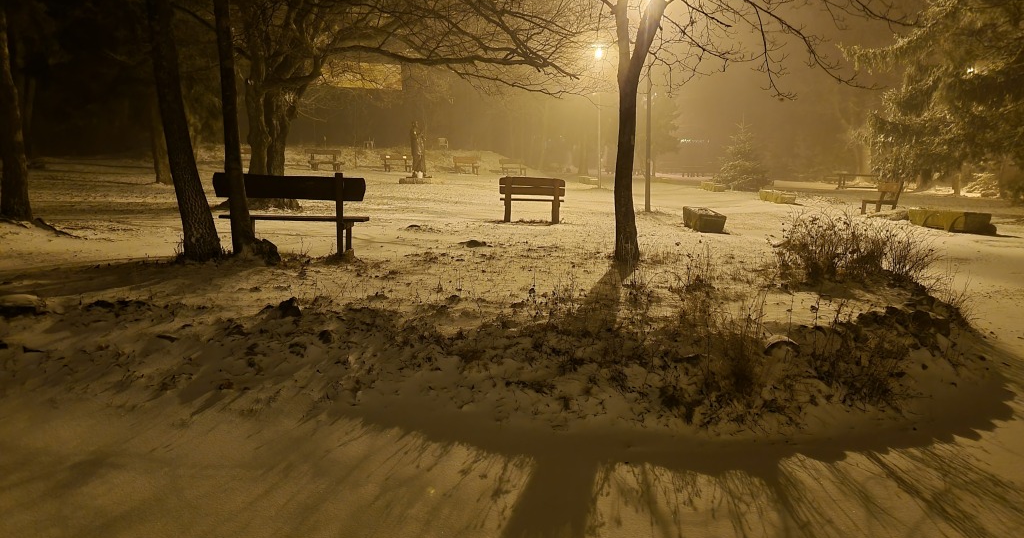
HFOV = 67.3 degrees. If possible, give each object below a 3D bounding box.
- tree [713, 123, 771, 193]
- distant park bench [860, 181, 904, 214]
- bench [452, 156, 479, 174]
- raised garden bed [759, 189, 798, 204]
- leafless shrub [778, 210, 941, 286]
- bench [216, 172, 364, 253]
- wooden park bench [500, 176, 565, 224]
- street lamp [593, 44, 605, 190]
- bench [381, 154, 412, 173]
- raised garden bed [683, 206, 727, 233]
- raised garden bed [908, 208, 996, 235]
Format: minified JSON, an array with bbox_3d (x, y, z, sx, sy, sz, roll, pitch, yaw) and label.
[{"bbox_3d":[9.250,-4.505,30.804,2.200,2.750,2.200,0,8,0],"label":"tree"},{"bbox_3d":[10.089,-1.970,20.937,0.600,0.890,1.600,1,8,10],"label":"distant park bench"},{"bbox_3d":[-2.170,-5.068,37.437,1.450,0.880,0.600,-5,10,-33],"label":"bench"},{"bbox_3d":[9.209,-2.454,26.417,0.480,0.330,1.900,0,8,0],"label":"raised garden bed"},{"bbox_3d":[3.586,-0.277,8.047,1.500,0.740,1.100,0,8,0],"label":"leafless shrub"},{"bbox_3d":[-2.485,-0.630,8.782,1.690,0.920,0.580,0,8,2],"label":"bench"},{"bbox_3d":[0.397,-1.350,15.034,1.280,0.890,0.560,0,8,0],"label":"wooden park bench"},{"bbox_3d":[3.379,-5.795,29.318,0.500,5.350,0.500,0,8,0],"label":"street lamp"},{"bbox_3d":[-5.732,-5.286,38.436,1.680,0.900,0.600,-6,10,-36],"label":"bench"},{"bbox_3d":[3.822,-0.971,15.204,0.500,0.340,1.700,0,8,3],"label":"raised garden bed"},{"bbox_3d":[9.433,-1.076,16.566,0.550,0.410,2.000,0,8,-1],"label":"raised garden bed"}]

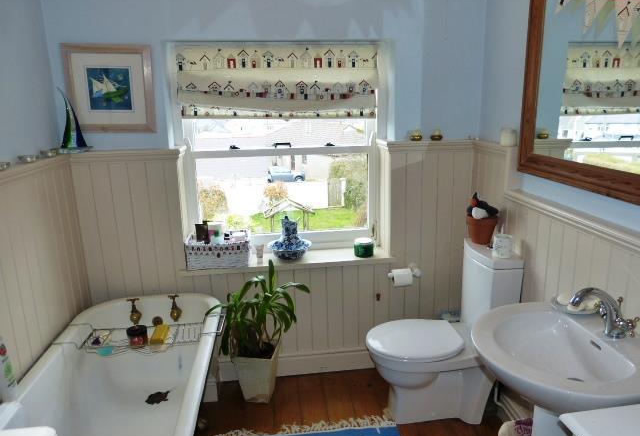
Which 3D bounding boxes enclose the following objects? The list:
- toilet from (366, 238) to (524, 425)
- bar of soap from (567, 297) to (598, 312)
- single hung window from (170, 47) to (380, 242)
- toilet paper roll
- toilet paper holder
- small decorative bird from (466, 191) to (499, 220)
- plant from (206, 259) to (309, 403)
[{"bbox_3d":[0.554,0.560,2.315,0.659,0.853,0.375,-3,14,-6],"label":"toilet"},{"bbox_3d":[0.853,0.281,1.554,0.095,0.032,0.060,1,14,11],"label":"bar of soap"},{"bbox_3d":[-0.198,-0.353,2.678,1.101,1.147,0.120,-3,14,-6],"label":"single hung window"},{"bbox_3d":[0.450,0.328,2.592,0.101,0.100,0.100,-3,14,-6],"label":"toilet paper roll"},{"bbox_3d":[0.448,0.297,2.628,0.183,0.055,0.115,-3,14,-6],"label":"toilet paper holder"},{"bbox_3d":[0.766,-0.057,2.256,0.135,0.120,0.080,-9,16,-28],"label":"small decorative bird"},{"bbox_3d":[-0.307,0.589,2.462,0.504,0.767,0.426,-7,15,-22],"label":"plant"}]

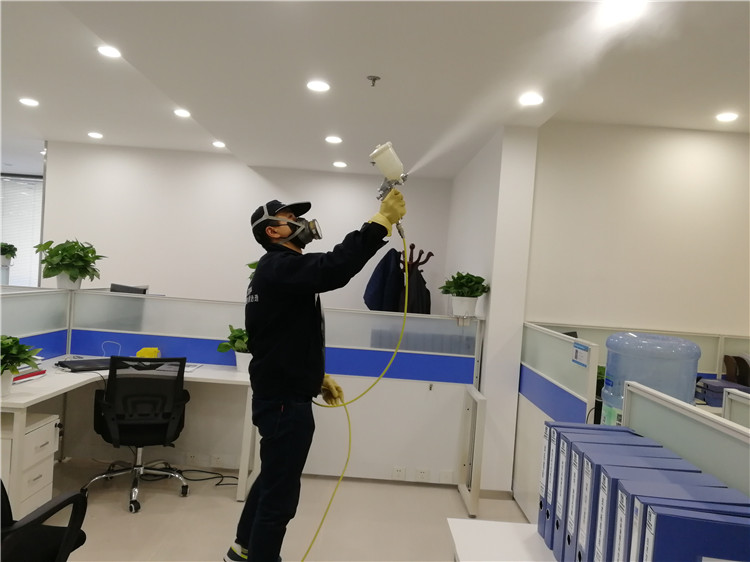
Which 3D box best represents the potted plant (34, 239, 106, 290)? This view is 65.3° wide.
[{"bbox_3d":[-2.135,-0.123,4.100,0.460,0.335,0.400,4,1,0],"label":"potted plant"}]

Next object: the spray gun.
[{"bbox_3d":[0.074,-0.388,2.480,0.185,0.360,0.110,-35,0,0],"label":"spray gun"}]

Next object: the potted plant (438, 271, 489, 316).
[{"bbox_3d":[0.626,0.087,4.090,0.350,0.310,0.300,4,1,0],"label":"potted plant"}]

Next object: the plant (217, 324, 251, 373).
[{"bbox_3d":[-0.881,0.449,3.950,0.350,0.335,0.330,4,1,0],"label":"plant"}]

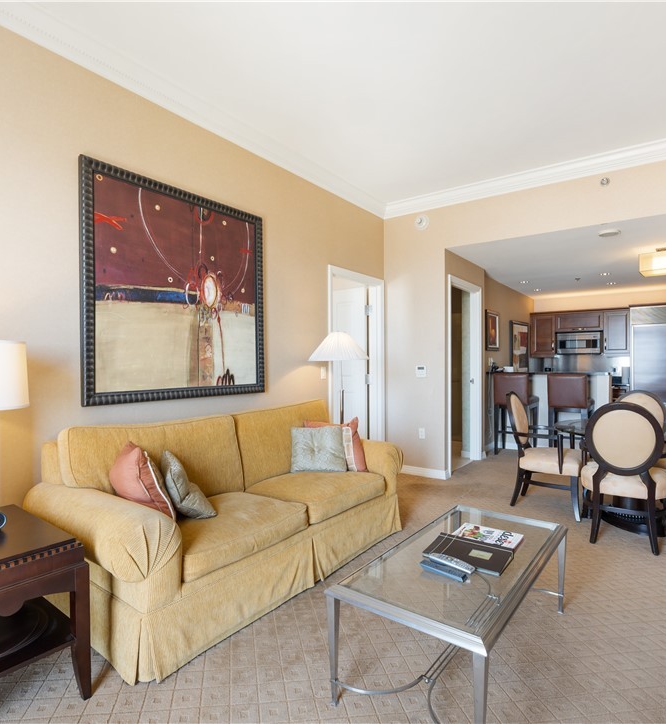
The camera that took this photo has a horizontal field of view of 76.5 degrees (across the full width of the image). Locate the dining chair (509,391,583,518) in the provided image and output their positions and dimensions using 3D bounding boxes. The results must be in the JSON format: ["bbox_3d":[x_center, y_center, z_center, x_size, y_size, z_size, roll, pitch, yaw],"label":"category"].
[{"bbox_3d":[1.800,0.745,3.565,0.610,0.960,0.570,0,0,38],"label":"dining chair"}]

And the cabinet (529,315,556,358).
[{"bbox_3d":[4.149,-0.521,8.263,0.455,0.837,0.340,0,0,37],"label":"cabinet"}]

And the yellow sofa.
[{"bbox_3d":[-0.487,0.800,2.671,0.940,0.910,2.120,0,0,40],"label":"yellow sofa"}]

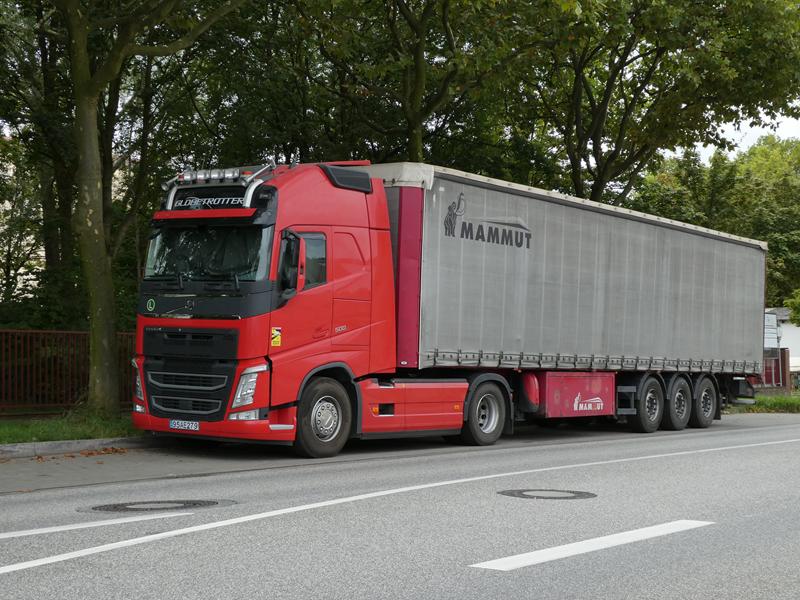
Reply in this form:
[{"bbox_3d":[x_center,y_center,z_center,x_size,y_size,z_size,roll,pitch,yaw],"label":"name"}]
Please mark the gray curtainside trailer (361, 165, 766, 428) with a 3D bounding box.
[{"bbox_3d":[3.170,0.419,24.593,2.550,4.000,13.750,1,-2,35],"label":"gray curtainside trailer"}]

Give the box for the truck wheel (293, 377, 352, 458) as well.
[{"bbox_3d":[-1.047,1.518,16.892,0.320,1.020,1.020,1,-2,35],"label":"truck wheel"}]

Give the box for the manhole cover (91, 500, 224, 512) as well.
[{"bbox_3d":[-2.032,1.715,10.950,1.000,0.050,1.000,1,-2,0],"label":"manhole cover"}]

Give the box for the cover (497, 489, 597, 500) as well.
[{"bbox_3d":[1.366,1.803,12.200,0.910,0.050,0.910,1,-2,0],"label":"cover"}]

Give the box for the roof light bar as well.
[{"bbox_3d":[-2.320,-1.577,16.742,1.420,0.360,0.550,1,-2,35],"label":"roof light bar"}]

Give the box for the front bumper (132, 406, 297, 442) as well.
[{"bbox_3d":[-2.456,1.484,16.636,2.460,0.460,0.780,1,-2,35],"label":"front bumper"}]

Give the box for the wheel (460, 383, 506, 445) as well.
[{"bbox_3d":[1.197,1.709,19.922,0.340,1.000,1.000,1,-2,35],"label":"wheel"}]

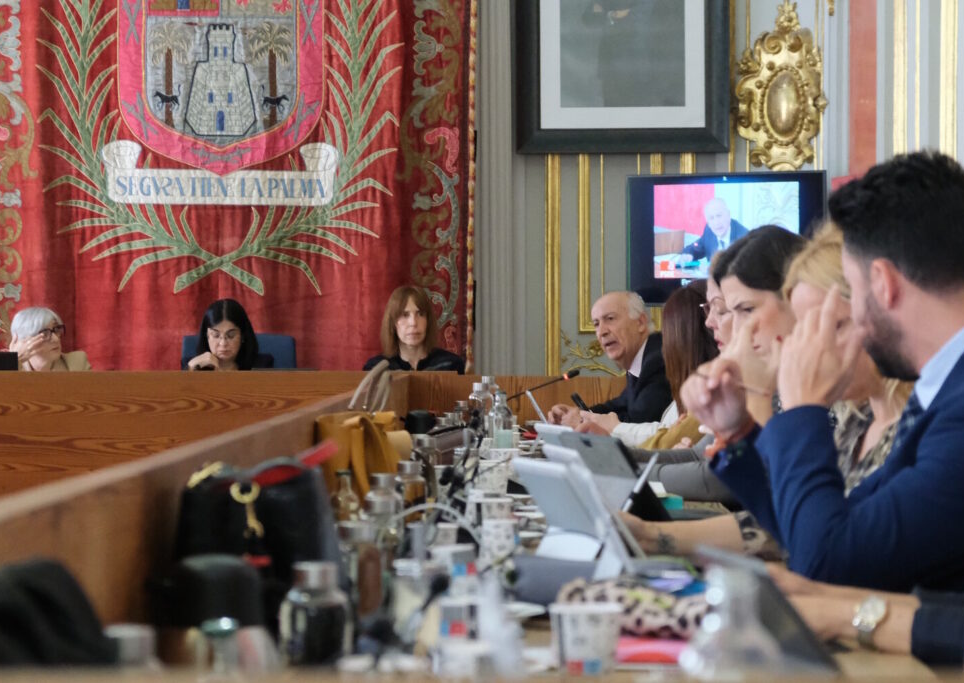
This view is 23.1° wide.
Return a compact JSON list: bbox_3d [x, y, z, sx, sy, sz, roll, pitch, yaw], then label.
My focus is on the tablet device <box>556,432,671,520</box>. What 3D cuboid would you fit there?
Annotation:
[{"bbox_3d":[0.282,0.283,4.985,0.015,0.210,0.290,-36,14,-20],"label":"tablet device"}]

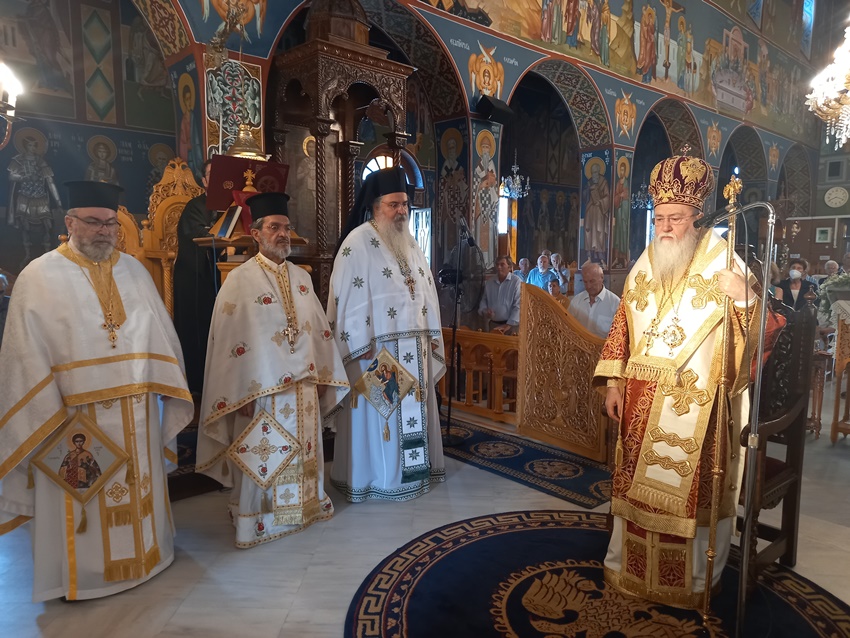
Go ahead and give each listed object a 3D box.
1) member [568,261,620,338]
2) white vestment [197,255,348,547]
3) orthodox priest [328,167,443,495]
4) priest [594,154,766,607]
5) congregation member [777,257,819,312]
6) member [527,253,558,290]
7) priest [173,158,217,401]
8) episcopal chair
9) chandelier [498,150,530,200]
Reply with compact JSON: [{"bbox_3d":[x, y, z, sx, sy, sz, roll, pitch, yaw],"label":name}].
[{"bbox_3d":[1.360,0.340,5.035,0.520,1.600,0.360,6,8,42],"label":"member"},{"bbox_3d":[-0.767,0.396,3.163,0.770,1.448,0.520,-5,8,-41],"label":"white vestment"},{"bbox_3d":[-0.220,0.079,3.726,0.710,1.968,0.500,-4,8,-36],"label":"orthodox priest"},{"bbox_3d":[1.087,0.245,2.655,0.710,1.886,0.520,6,8,44],"label":"priest"},{"bbox_3d":[3.897,0.175,6.486,0.320,1.620,0.460,-5,8,-43],"label":"congregation member"},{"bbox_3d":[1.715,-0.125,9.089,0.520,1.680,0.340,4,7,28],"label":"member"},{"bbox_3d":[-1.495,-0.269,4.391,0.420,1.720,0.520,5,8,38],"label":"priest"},{"bbox_3d":[1.330,0.403,2.910,0.580,1.520,0.680,-5,8,-40],"label":"episcopal chair"},{"bbox_3d":[1.583,-2.541,10.800,0.540,0.840,0.540,0,6,0],"label":"chandelier"}]

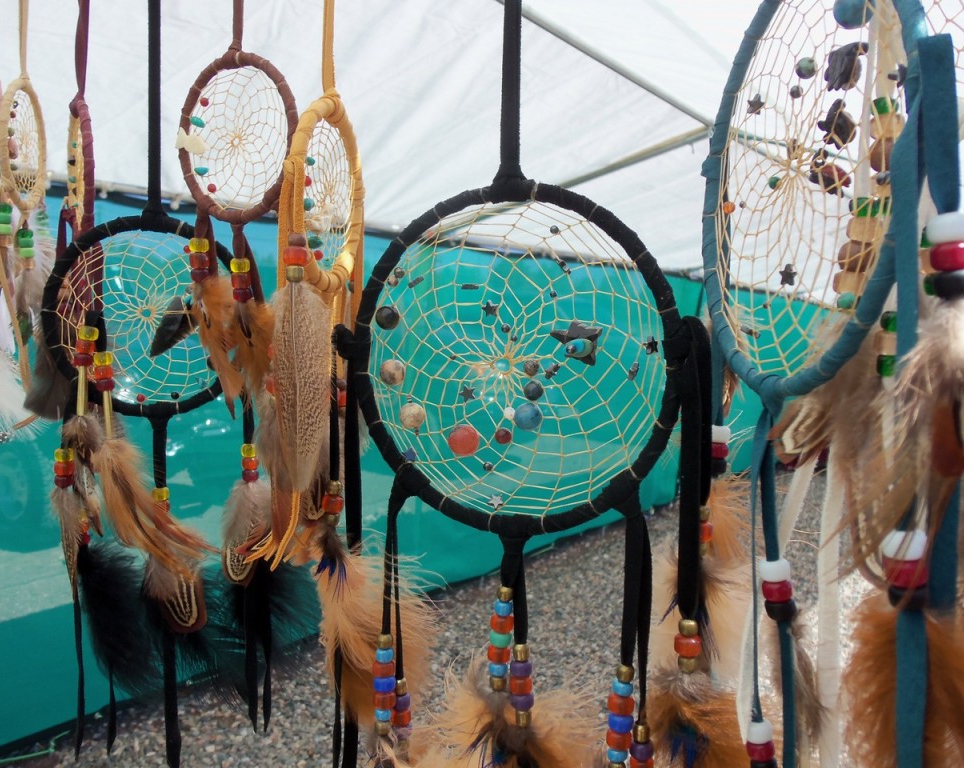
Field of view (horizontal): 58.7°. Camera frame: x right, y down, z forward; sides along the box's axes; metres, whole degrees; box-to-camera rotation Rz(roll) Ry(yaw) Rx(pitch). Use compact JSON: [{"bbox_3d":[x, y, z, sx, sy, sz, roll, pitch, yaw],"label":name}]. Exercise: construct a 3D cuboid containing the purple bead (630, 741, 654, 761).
[{"bbox_3d":[0.063,0.144,0.335,0.009,0.006,0.009,-2,3,10],"label":"purple bead"}]

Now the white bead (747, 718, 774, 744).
[{"bbox_3d":[0.088,0.110,0.270,0.008,0.006,0.008,-2,4,0],"label":"white bead"}]

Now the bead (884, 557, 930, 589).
[{"bbox_3d":[0.094,0.042,0.191,0.009,0.006,0.009,-5,1,25],"label":"bead"}]

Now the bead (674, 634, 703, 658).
[{"bbox_3d":[0.071,0.090,0.294,0.009,0.006,0.009,0,3,14],"label":"bead"}]

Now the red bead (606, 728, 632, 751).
[{"bbox_3d":[0.049,0.127,0.307,0.009,0.007,0.009,5,4,0],"label":"red bead"}]

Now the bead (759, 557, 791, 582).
[{"bbox_3d":[0.094,0.060,0.274,0.009,0.006,0.009,-9,0,17],"label":"bead"}]

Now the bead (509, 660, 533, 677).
[{"bbox_3d":[0.015,0.111,0.334,0.009,0.006,0.009,-1,4,0],"label":"bead"}]

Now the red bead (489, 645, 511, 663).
[{"bbox_3d":[0.007,0.106,0.335,0.009,0.006,0.009,4,4,0],"label":"red bead"}]

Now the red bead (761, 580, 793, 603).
[{"bbox_3d":[0.090,0.063,0.261,0.009,0.006,0.009,-6,4,0],"label":"red bead"}]

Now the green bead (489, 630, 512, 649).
[{"bbox_3d":[0.008,0.103,0.347,0.009,0.006,0.009,6,3,3],"label":"green bead"}]

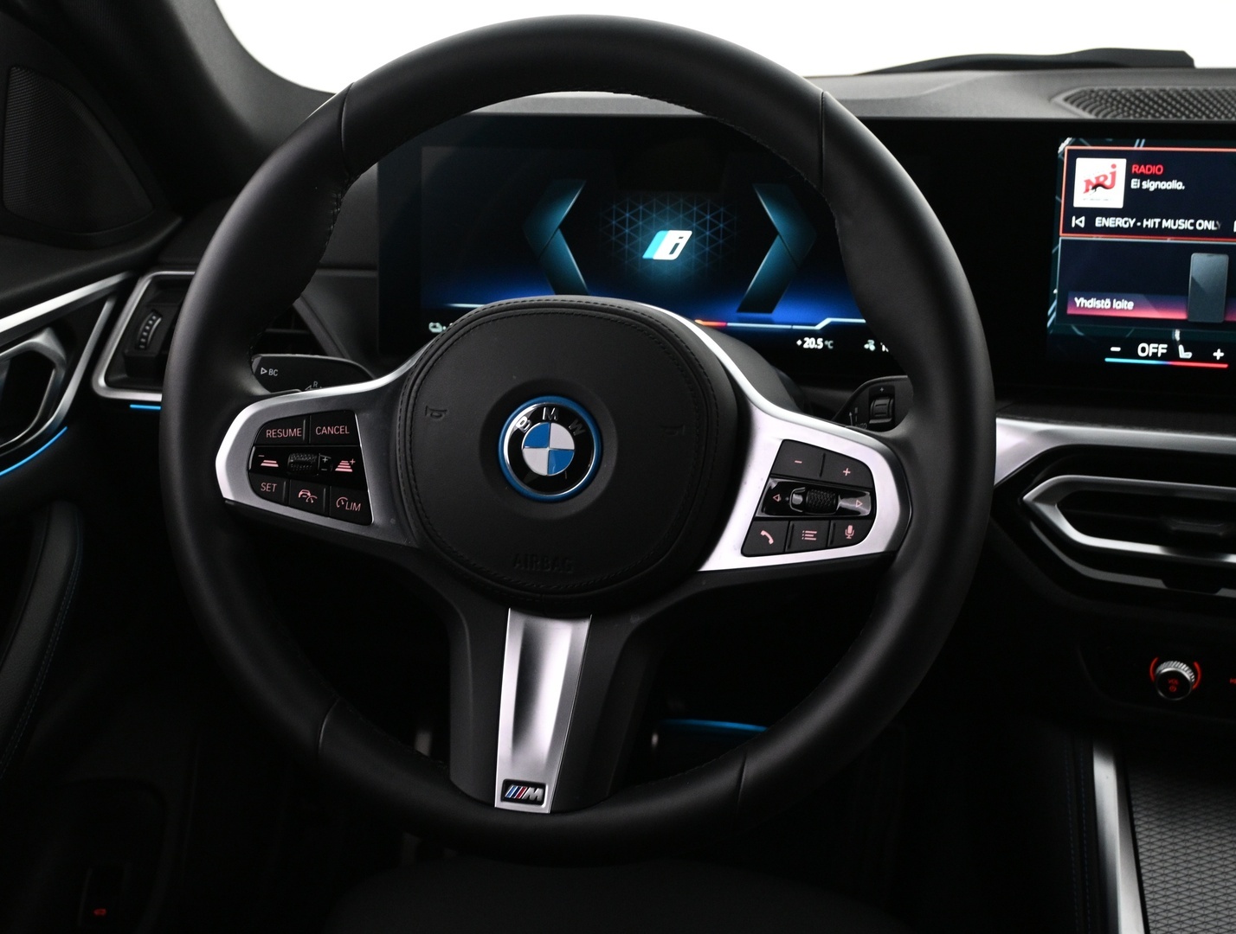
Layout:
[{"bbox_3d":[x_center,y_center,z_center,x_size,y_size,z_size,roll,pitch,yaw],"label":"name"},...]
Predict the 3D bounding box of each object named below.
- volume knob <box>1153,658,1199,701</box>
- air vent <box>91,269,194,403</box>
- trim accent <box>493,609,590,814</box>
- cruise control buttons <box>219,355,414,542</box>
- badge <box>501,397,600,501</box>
[{"bbox_3d":[0.288,0.110,0.845,0.021,0.021,0.017,9,20,22],"label":"volume knob"},{"bbox_3d":[-0.225,-0.076,0.957,0.160,0.078,0.040,3,6,9],"label":"air vent"},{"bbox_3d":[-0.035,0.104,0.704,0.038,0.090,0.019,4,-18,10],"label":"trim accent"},{"bbox_3d":[-0.135,-0.008,0.740,0.089,0.079,0.022,4,-1,-4],"label":"cruise control buttons"},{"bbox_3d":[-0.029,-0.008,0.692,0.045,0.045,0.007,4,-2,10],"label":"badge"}]

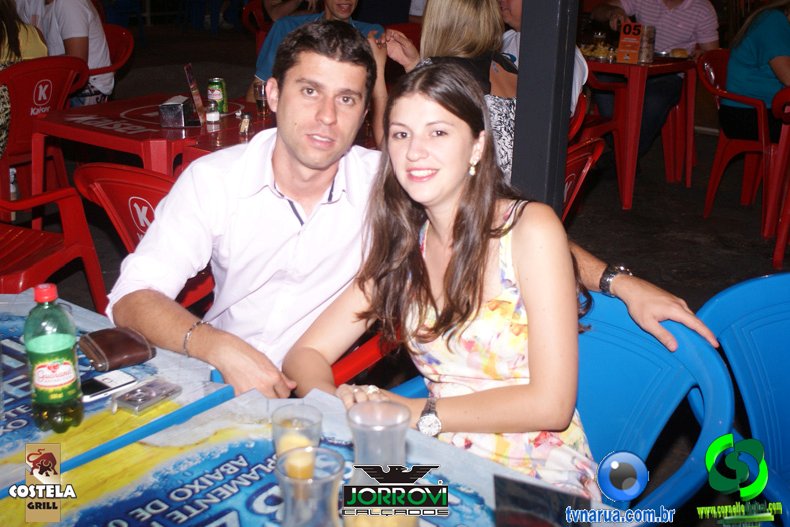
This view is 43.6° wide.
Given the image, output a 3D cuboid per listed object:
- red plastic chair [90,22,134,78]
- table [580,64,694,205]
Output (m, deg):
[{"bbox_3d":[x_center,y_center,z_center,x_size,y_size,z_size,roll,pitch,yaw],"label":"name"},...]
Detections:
[{"bbox_3d":[-1.744,-0.859,5.328,0.560,0.800,0.550,18,26,40],"label":"red plastic chair"},{"bbox_3d":[1.213,-0.770,5.357,0.700,0.720,0.700,-17,26,-41],"label":"table"}]

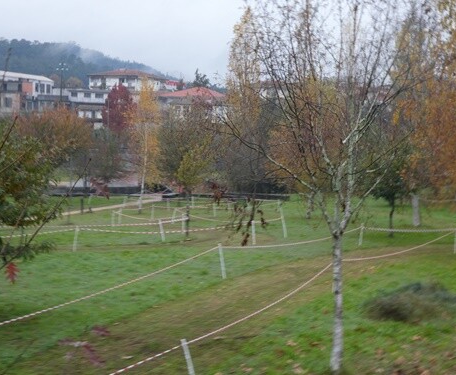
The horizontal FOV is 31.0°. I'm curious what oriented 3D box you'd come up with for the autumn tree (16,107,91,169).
[{"bbox_3d":[-13.140,-2.030,62.000,5.870,8.130,5.800,0,0,0],"label":"autumn tree"}]

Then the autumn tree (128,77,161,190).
[{"bbox_3d":[-6.960,-3.650,69.000,2.930,11.310,2.900,0,0,0],"label":"autumn tree"}]

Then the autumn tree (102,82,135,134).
[{"bbox_3d":[-12.920,-7.140,98.000,4.050,10.710,4.000,0,0,0],"label":"autumn tree"}]

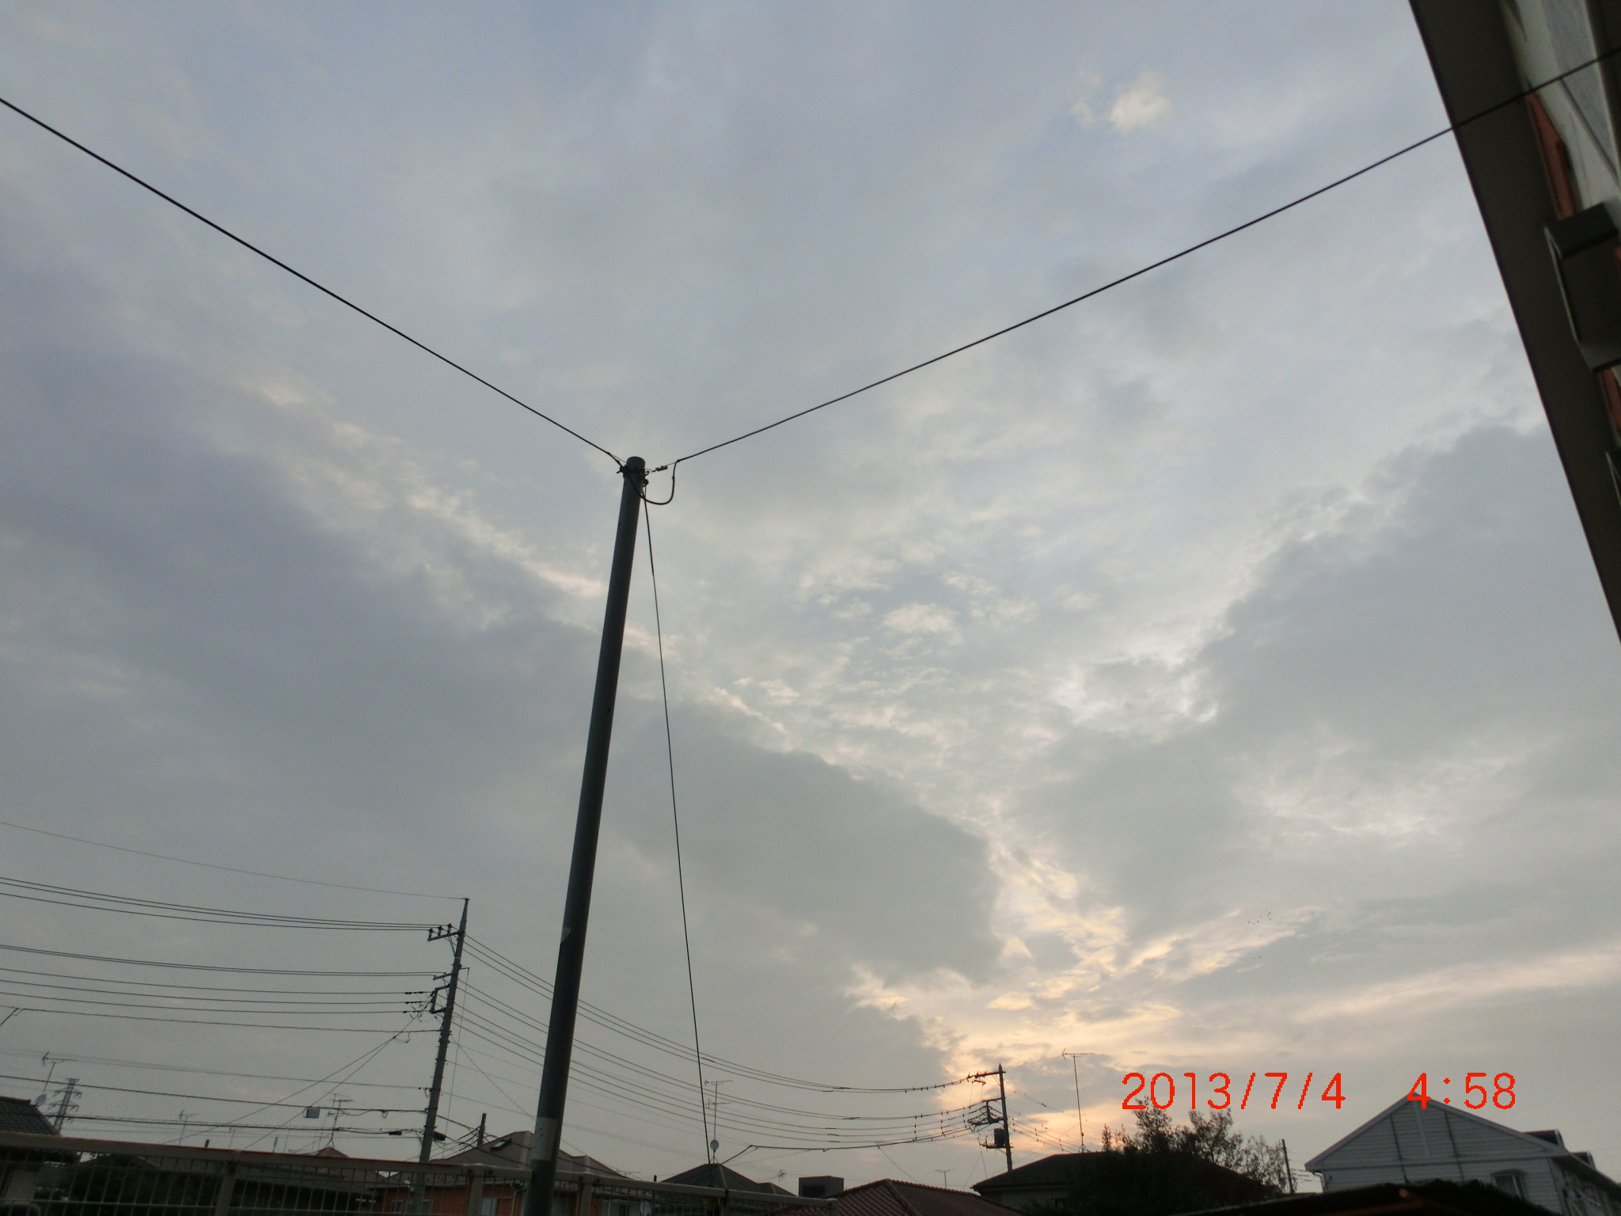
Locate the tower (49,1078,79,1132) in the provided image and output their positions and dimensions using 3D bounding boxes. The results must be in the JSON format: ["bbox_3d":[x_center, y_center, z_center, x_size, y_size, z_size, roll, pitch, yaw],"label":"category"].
[{"bbox_3d":[-173.722,127.011,255.390,6.300,37.100,5.500,17,-34,-27],"label":"tower"}]

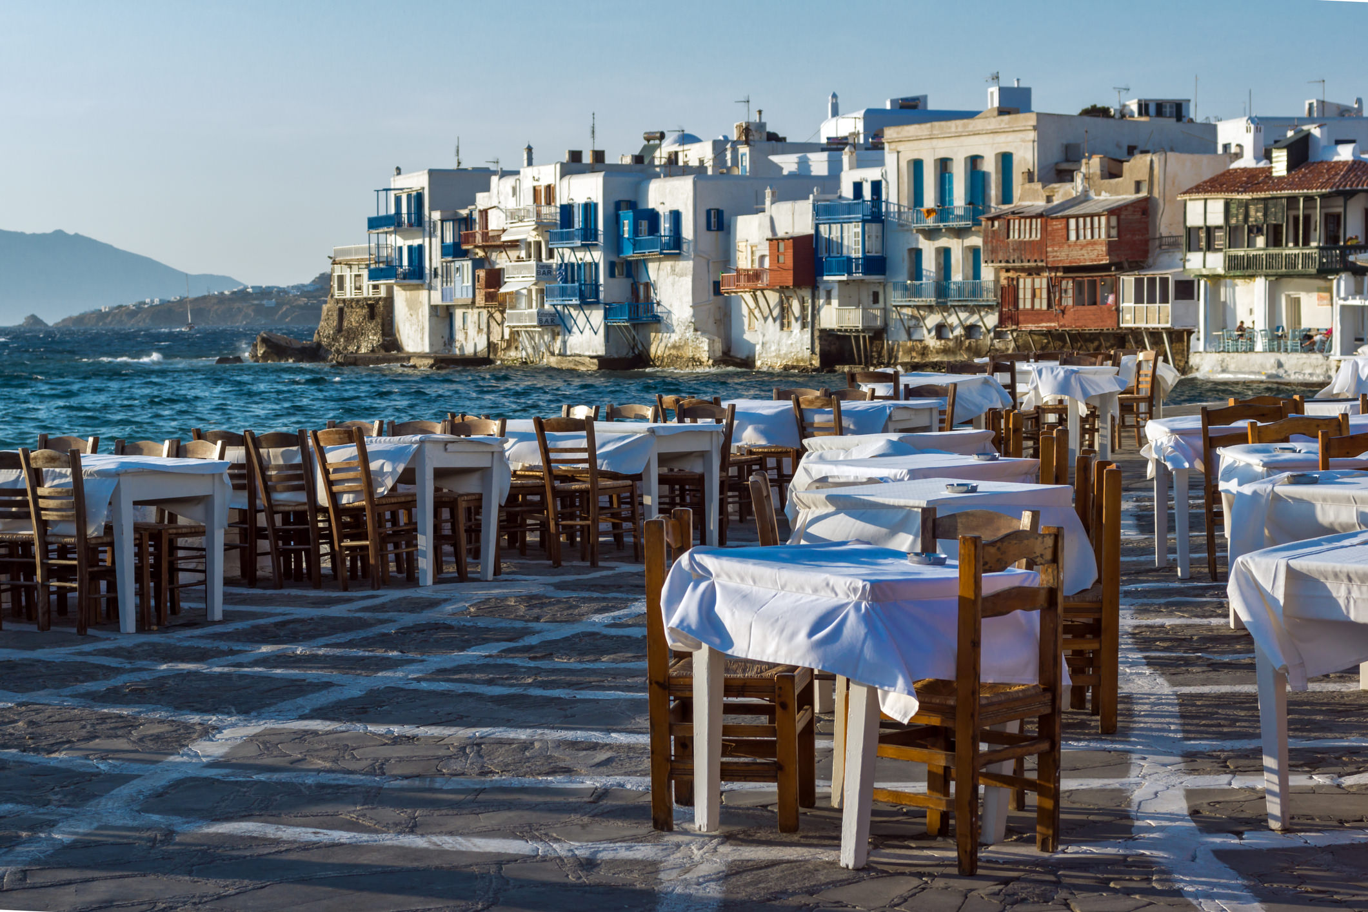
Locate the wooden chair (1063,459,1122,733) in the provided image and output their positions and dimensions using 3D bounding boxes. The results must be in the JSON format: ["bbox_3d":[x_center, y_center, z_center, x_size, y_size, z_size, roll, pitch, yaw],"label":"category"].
[{"bbox_3d":[1.257,0.478,8.776,0.440,0.880,0.440,0,3,3],"label":"wooden chair"}]

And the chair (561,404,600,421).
[{"bbox_3d":[-0.800,0.110,16.400,0.450,0.860,0.420,-2,4,-37],"label":"chair"}]

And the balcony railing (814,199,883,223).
[{"bbox_3d":[7.344,-10.979,114.326,1.200,0.925,3.450,-2,4,-37],"label":"balcony railing"}]

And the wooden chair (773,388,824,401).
[{"bbox_3d":[0.667,-0.033,17.301,0.420,0.840,0.460,2,4,33],"label":"wooden chair"}]

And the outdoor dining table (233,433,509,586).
[{"bbox_3d":[-1.765,0.293,14.214,1.420,0.780,0.720,2,4,35],"label":"outdoor dining table"}]

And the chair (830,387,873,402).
[{"bbox_3d":[1.012,-0.033,17.301,0.420,0.840,0.460,2,4,33],"label":"chair"}]

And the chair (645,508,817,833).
[{"bbox_3d":[0.142,0.602,7.310,0.440,0.875,0.420,0,3,8],"label":"chair"}]

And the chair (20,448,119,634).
[{"bbox_3d":[-2.765,0.387,11.886,0.420,0.840,0.470,2,4,38],"label":"chair"}]

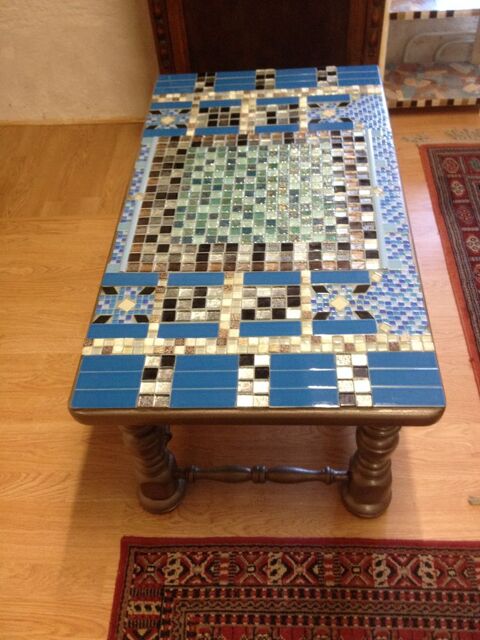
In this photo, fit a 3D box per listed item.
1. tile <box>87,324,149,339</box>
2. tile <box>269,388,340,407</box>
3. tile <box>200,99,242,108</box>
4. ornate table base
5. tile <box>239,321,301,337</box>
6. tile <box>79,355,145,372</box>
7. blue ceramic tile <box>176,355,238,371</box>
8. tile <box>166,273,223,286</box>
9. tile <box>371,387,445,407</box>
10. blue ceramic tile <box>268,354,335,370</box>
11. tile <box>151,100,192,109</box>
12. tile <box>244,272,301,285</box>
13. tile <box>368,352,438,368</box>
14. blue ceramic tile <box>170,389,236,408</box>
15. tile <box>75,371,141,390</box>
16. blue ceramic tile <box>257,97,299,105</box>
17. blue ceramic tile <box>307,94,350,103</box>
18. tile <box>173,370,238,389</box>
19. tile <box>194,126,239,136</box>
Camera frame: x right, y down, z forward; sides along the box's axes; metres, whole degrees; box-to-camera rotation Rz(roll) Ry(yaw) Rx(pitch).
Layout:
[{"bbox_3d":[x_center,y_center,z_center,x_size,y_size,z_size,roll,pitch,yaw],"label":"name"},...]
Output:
[{"bbox_3d":[-0.202,0.021,1.078,0.100,0.008,0.032,-1,48,5],"label":"tile"},{"bbox_3d":[0.096,0.117,0.955,0.100,0.008,0.032,-1,46,5],"label":"tile"},{"bbox_3d":[-0.046,-0.512,1.543,0.099,0.008,0.032,-1,47,5],"label":"tile"},{"bbox_3d":[0.053,-0.097,1.453,0.492,0.371,0.969,-1,47,5],"label":"ornate table base"},{"bbox_3d":[0.051,0.018,1.055,0.100,0.008,0.032,-1,46,5],"label":"tile"},{"bbox_3d":[-0.198,0.071,1.012,0.099,0.008,0.032,-1,47,5],"label":"tile"},{"bbox_3d":[-0.052,0.069,1.020,0.100,0.008,0.032,-1,48,5],"label":"blue ceramic tile"},{"bbox_3d":[-0.077,-0.069,1.146,0.100,0.008,0.032,-1,48,5],"label":"tile"},{"bbox_3d":[0.241,0.114,0.931,0.099,0.008,0.032,-1,47,5],"label":"tile"},{"bbox_3d":[0.098,0.068,1.007,0.100,0.008,0.031,-1,48,5],"label":"blue ceramic tile"},{"bbox_3d":[-0.168,-0.523,1.594,0.100,0.008,0.032,-1,46,5],"label":"tile"},{"bbox_3d":[0.057,-0.069,1.119,0.099,0.008,0.032,-1,47,5],"label":"tile"},{"bbox_3d":[0.249,0.064,0.996,0.101,0.008,0.032,-1,48,5],"label":"tile"},{"bbox_3d":[-0.052,0.118,0.954,0.099,0.008,0.032,-1,47,5],"label":"blue ceramic tile"},{"bbox_3d":[-0.204,0.097,1.011,0.100,0.008,0.032,-1,48,5],"label":"tile"},{"bbox_3d":[0.089,-0.512,1.525,0.100,0.008,0.030,-1,48,5],"label":"blue ceramic tile"},{"bbox_3d":[0.215,-0.531,1.564,0.100,0.008,0.032,-1,46,5],"label":"blue ceramic tile"},{"bbox_3d":[-0.051,0.094,0.977,0.099,0.008,0.032,-1,47,5],"label":"tile"},{"bbox_3d":[-0.051,-0.421,1.458,0.099,0.008,0.032,-1,47,5],"label":"tile"}]

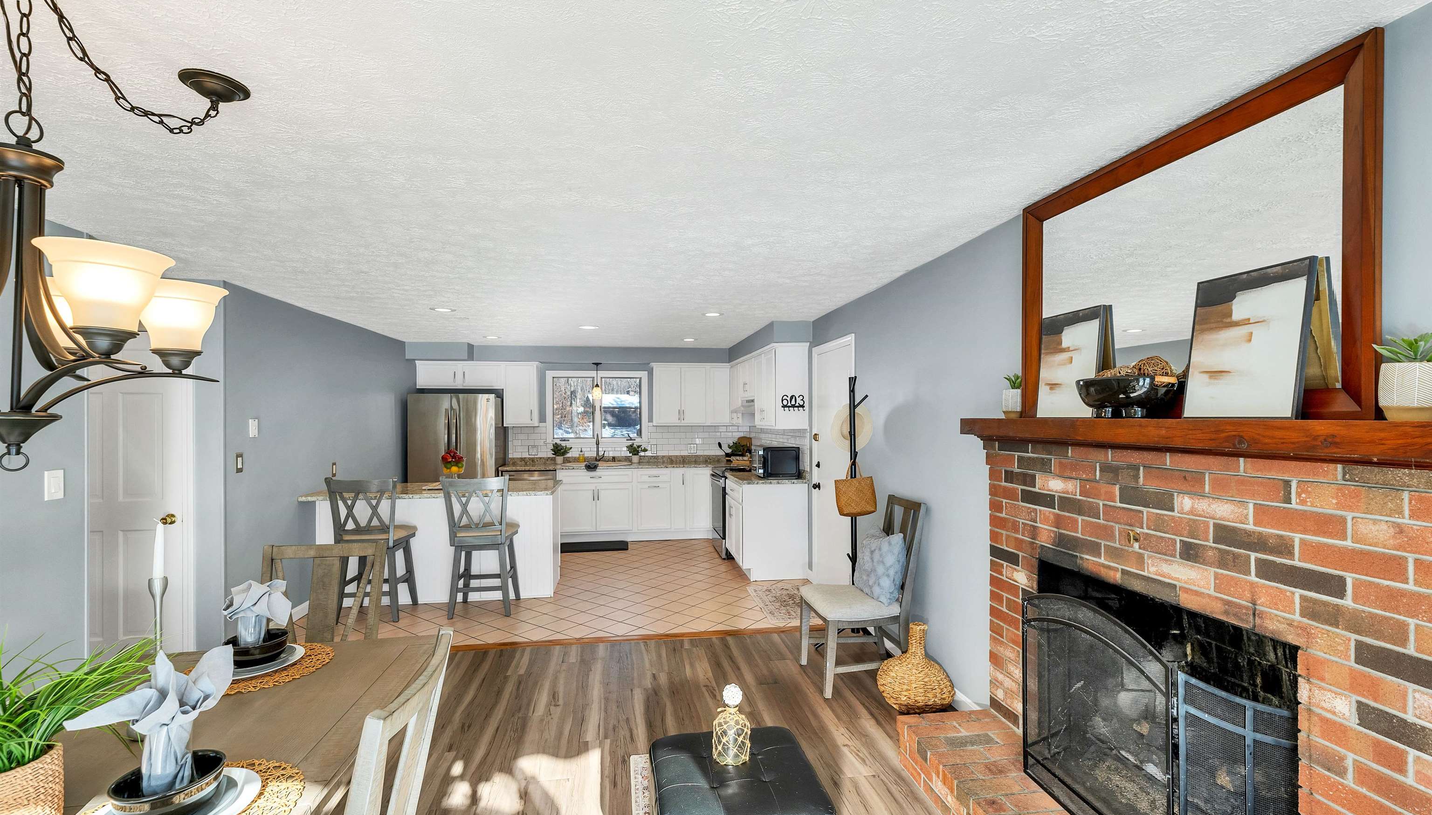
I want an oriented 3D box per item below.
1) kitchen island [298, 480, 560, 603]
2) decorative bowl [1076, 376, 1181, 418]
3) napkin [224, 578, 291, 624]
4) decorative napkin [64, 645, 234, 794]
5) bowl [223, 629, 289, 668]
[{"bbox_3d":[-2.269,1.134,4.602,1.865,0.914,0.740,0,-1,-9],"label":"kitchen island"},{"bbox_3d":[1.301,-0.023,1.756,0.255,0.125,0.265,0,-1,0],"label":"decorative bowl"},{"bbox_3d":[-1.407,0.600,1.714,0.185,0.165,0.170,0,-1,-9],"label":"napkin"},{"bbox_3d":[-1.084,0.612,1.082,0.250,0.280,0.200,1,-1,-44],"label":"decorative napkin"},{"bbox_3d":[-1.440,0.755,1.747,0.160,0.065,0.160,0,-1,0],"label":"bowl"}]

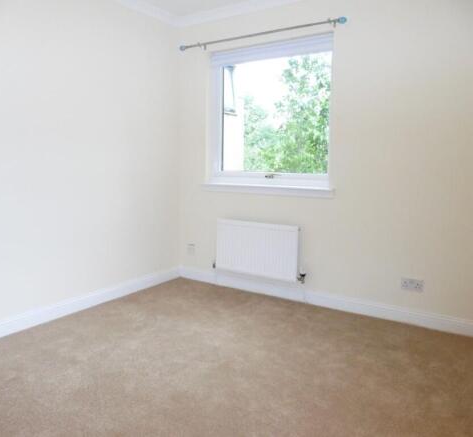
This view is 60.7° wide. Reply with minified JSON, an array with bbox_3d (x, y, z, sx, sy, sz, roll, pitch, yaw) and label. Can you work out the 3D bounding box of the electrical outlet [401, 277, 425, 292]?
[{"bbox_3d":[1.251,0.473,2.866,0.147,0.086,0.014,6,9,32],"label":"electrical outlet"}]

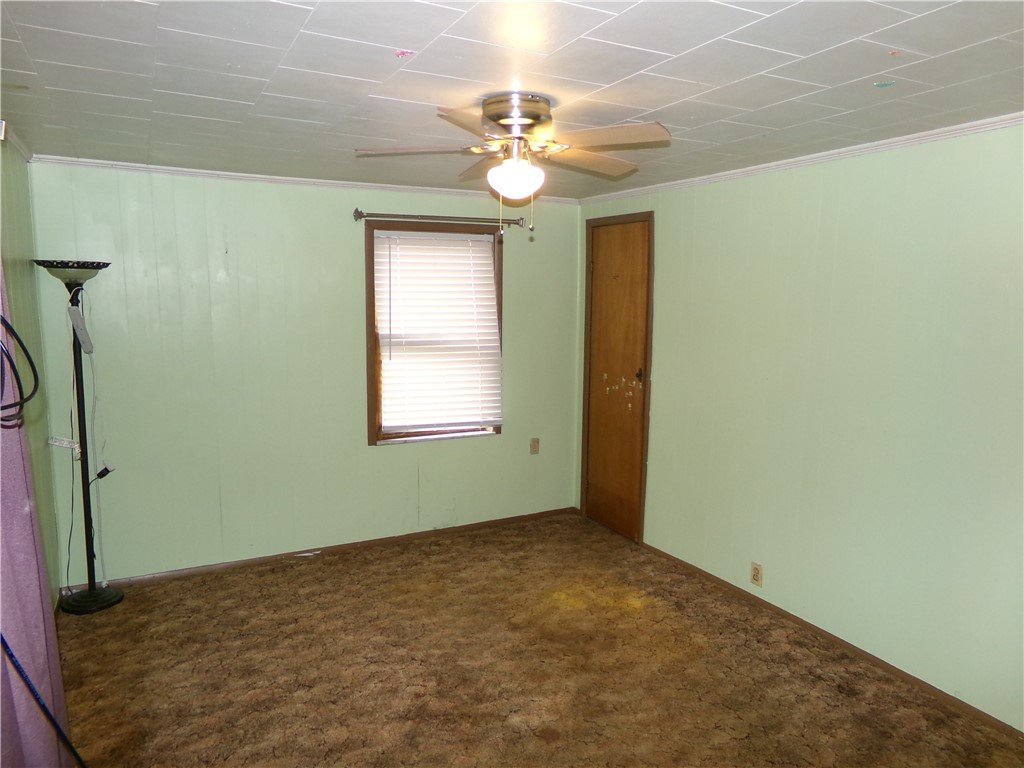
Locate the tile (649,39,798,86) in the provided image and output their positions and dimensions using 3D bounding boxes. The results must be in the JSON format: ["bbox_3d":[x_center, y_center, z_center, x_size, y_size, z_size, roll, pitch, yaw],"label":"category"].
[{"bbox_3d":[0.578,-0.891,1.972,0.305,0.020,0.305,-3,8,-28],"label":"tile"}]

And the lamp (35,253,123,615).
[{"bbox_3d":[-2.075,0.263,3.443,0.308,1.685,0.308,-3,8,-28],"label":"lamp"}]

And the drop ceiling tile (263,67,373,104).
[{"bbox_3d":[-0.598,-0.934,2.220,0.305,0.020,0.305,-3,8,-28],"label":"drop ceiling tile"}]

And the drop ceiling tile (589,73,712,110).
[{"bbox_3d":[0.434,-0.927,2.242,0.305,0.020,0.305,-3,8,-28],"label":"drop ceiling tile"}]

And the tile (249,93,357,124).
[{"bbox_3d":[-0.744,-0.966,2.488,0.306,0.020,0.311,-3,8,-28],"label":"tile"}]

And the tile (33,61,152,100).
[{"bbox_3d":[-1.270,-0.931,2.179,0.306,0.020,0.311,-3,8,-28],"label":"tile"}]

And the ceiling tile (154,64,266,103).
[{"bbox_3d":[-0.938,-0.931,2.203,0.306,0.020,0.311,-3,8,-28],"label":"ceiling tile"}]

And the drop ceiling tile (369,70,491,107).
[{"bbox_3d":[-0.254,-0.931,2.228,0.305,0.020,0.305,-3,8,-28],"label":"drop ceiling tile"}]

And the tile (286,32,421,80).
[{"bbox_3d":[-0.455,-0.898,1.950,0.305,0.020,0.305,-3,8,-28],"label":"tile"}]

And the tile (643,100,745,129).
[{"bbox_3d":[0.625,-0.955,2.506,0.306,0.020,0.311,-3,8,-28],"label":"tile"}]

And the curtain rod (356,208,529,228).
[{"bbox_3d":[-0.421,-1.007,4.339,1.121,0.076,0.111,-3,8,-28],"label":"curtain rod"}]

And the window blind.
[{"bbox_3d":[-0.444,-0.326,4.451,0.811,1.229,0.080,-3,8,-28],"label":"window blind"}]

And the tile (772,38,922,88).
[{"bbox_3d":[0.916,-0.881,1.956,0.306,0.020,0.311,-3,8,-28],"label":"tile"}]

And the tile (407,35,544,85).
[{"bbox_3d":[-0.111,-0.896,1.957,0.305,0.020,0.305,-3,8,-28],"label":"tile"}]

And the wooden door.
[{"bbox_3d":[0.673,-0.044,4.596,0.061,2.050,0.707,-3,8,-28],"label":"wooden door"}]

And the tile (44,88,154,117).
[{"bbox_3d":[-1.416,-0.968,2.454,0.306,0.020,0.311,-3,8,-28],"label":"tile"}]

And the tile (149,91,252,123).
[{"bbox_3d":[-1.084,-0.967,2.478,0.306,0.020,0.311,-3,8,-28],"label":"tile"}]

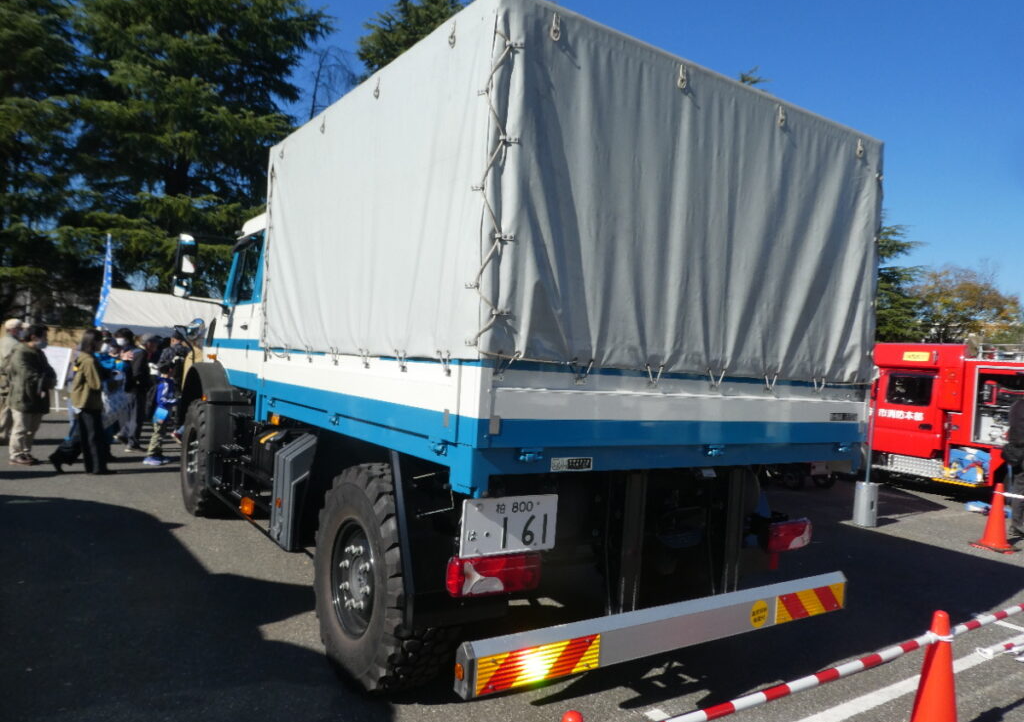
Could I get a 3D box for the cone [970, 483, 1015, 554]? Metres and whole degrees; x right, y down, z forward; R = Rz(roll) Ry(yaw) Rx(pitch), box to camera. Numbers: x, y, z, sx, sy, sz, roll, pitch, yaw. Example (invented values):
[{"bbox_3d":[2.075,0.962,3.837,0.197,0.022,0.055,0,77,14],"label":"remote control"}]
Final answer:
[{"bbox_3d":[5.173,1.637,7.574,0.380,0.690,0.380,4,0,-16],"label":"cone"}]

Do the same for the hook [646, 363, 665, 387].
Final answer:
[{"bbox_3d":[0.578,0.060,2.857,0.098,0.097,0.040,4,0,-34],"label":"hook"}]

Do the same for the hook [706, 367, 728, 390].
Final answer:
[{"bbox_3d":[0.881,0.078,3.058,0.121,0.095,0.040,4,0,-34],"label":"hook"}]

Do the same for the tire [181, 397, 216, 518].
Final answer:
[{"bbox_3d":[-2.829,0.911,6.642,0.360,1.034,1.044,4,0,-35],"label":"tire"}]

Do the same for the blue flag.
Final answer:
[{"bbox_3d":[-7.192,-1.400,12.500,0.450,1.680,0.150,3,0,40],"label":"blue flag"}]

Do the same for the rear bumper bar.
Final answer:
[{"bbox_3d":[0.784,1.149,3.150,2.312,0.188,0.084,4,0,-34],"label":"rear bumper bar"}]

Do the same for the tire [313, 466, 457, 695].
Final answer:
[{"bbox_3d":[-0.633,1.034,3.446,0.360,1.034,1.044,4,0,-35],"label":"tire"}]

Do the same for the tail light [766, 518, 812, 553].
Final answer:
[{"bbox_3d":[1.468,0.928,3.813,0.383,0.144,0.075,4,0,-34],"label":"tail light"}]

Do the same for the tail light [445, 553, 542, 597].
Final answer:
[{"bbox_3d":[-0.073,0.828,2.787,0.383,0.144,0.075,4,0,-34],"label":"tail light"}]

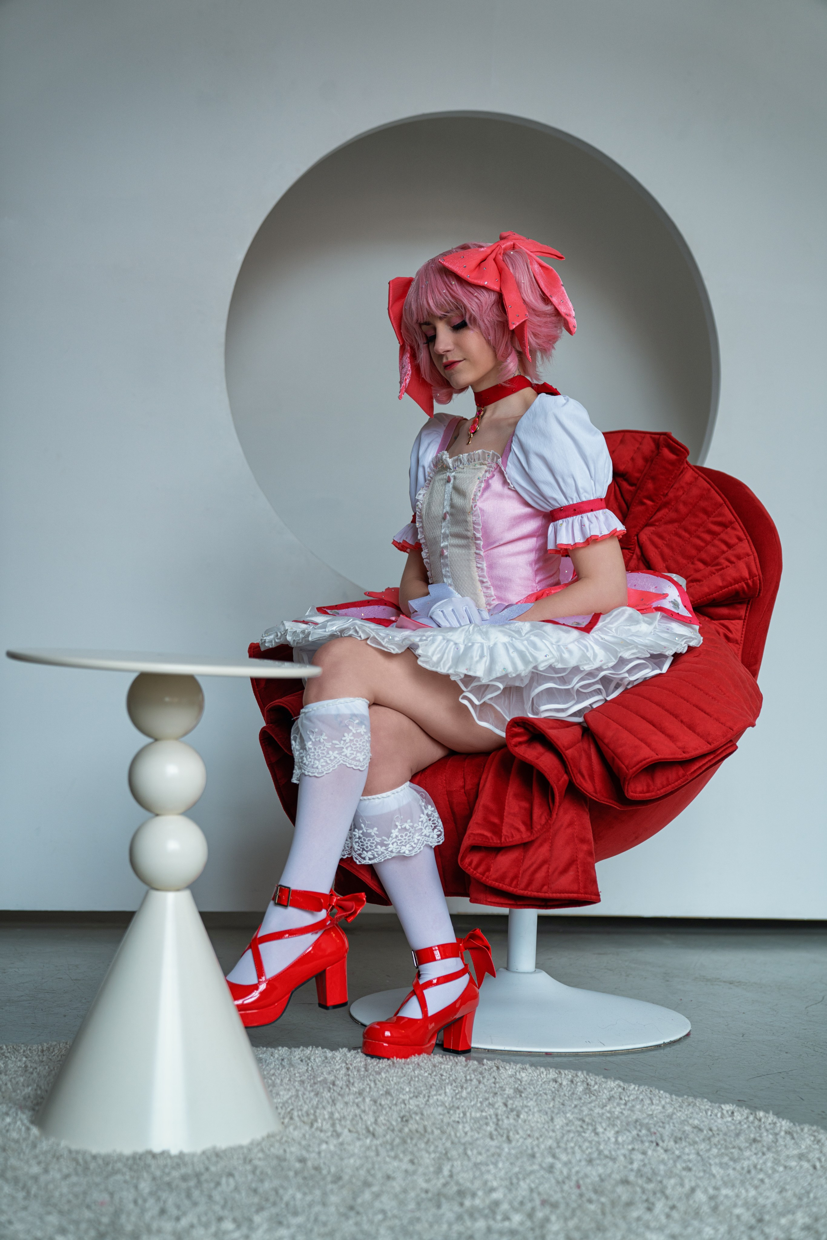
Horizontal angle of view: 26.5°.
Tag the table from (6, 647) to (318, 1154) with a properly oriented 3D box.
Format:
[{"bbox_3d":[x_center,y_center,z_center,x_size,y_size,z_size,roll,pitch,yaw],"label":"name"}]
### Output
[{"bbox_3d":[-0.350,0.378,2.436,0.438,0.649,0.438,2,-1,0],"label":"table"}]

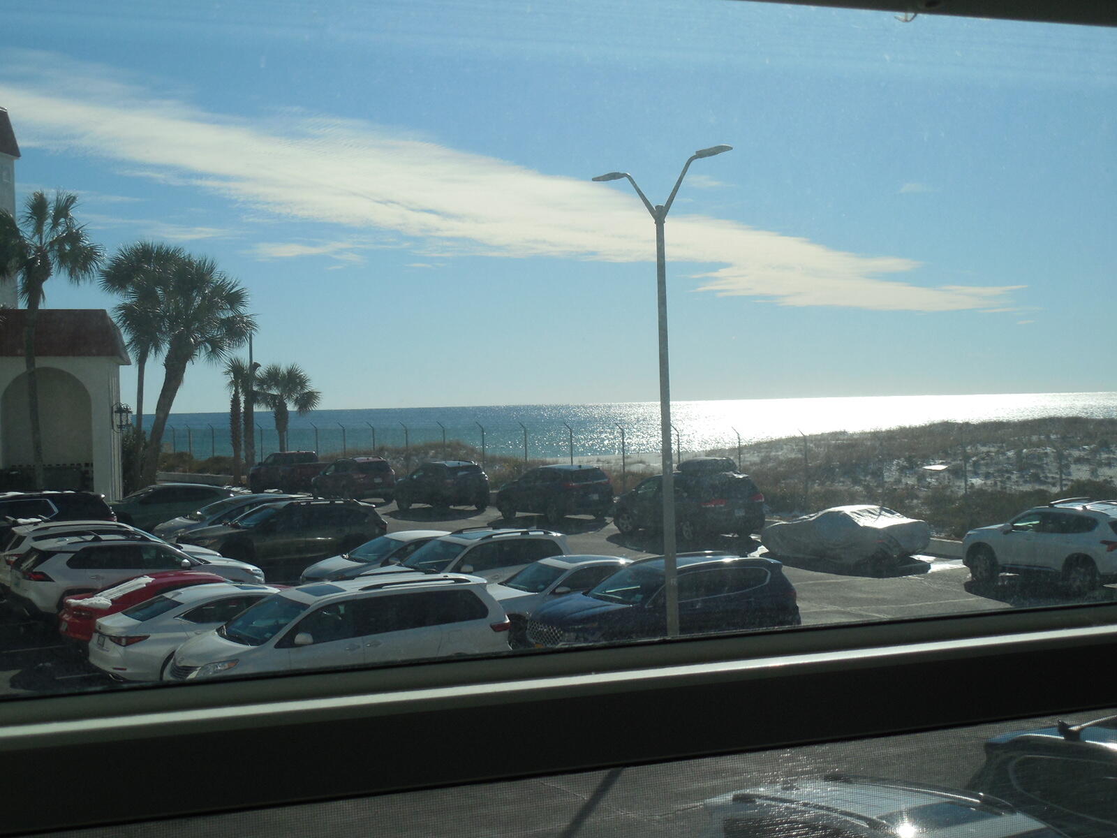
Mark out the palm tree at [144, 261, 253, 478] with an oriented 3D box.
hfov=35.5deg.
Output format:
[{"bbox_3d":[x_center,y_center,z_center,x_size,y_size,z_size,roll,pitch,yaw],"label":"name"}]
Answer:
[{"bbox_3d":[-10.793,-0.717,51.993,3.600,8.332,3.200,-1,1,-12],"label":"palm tree"}]

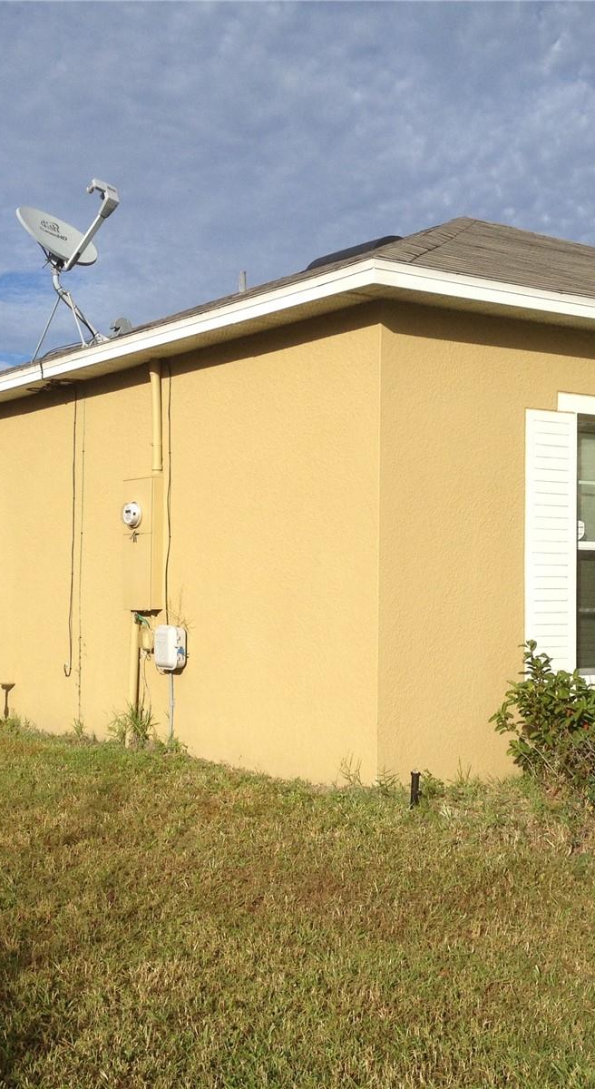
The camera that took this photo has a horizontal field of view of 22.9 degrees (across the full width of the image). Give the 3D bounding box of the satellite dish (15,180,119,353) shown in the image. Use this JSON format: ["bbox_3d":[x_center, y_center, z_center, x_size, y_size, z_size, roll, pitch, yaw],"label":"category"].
[{"bbox_3d":[-1.560,-1.870,10.220,0.920,1.080,0.700,-1,-3,30],"label":"satellite dish"}]

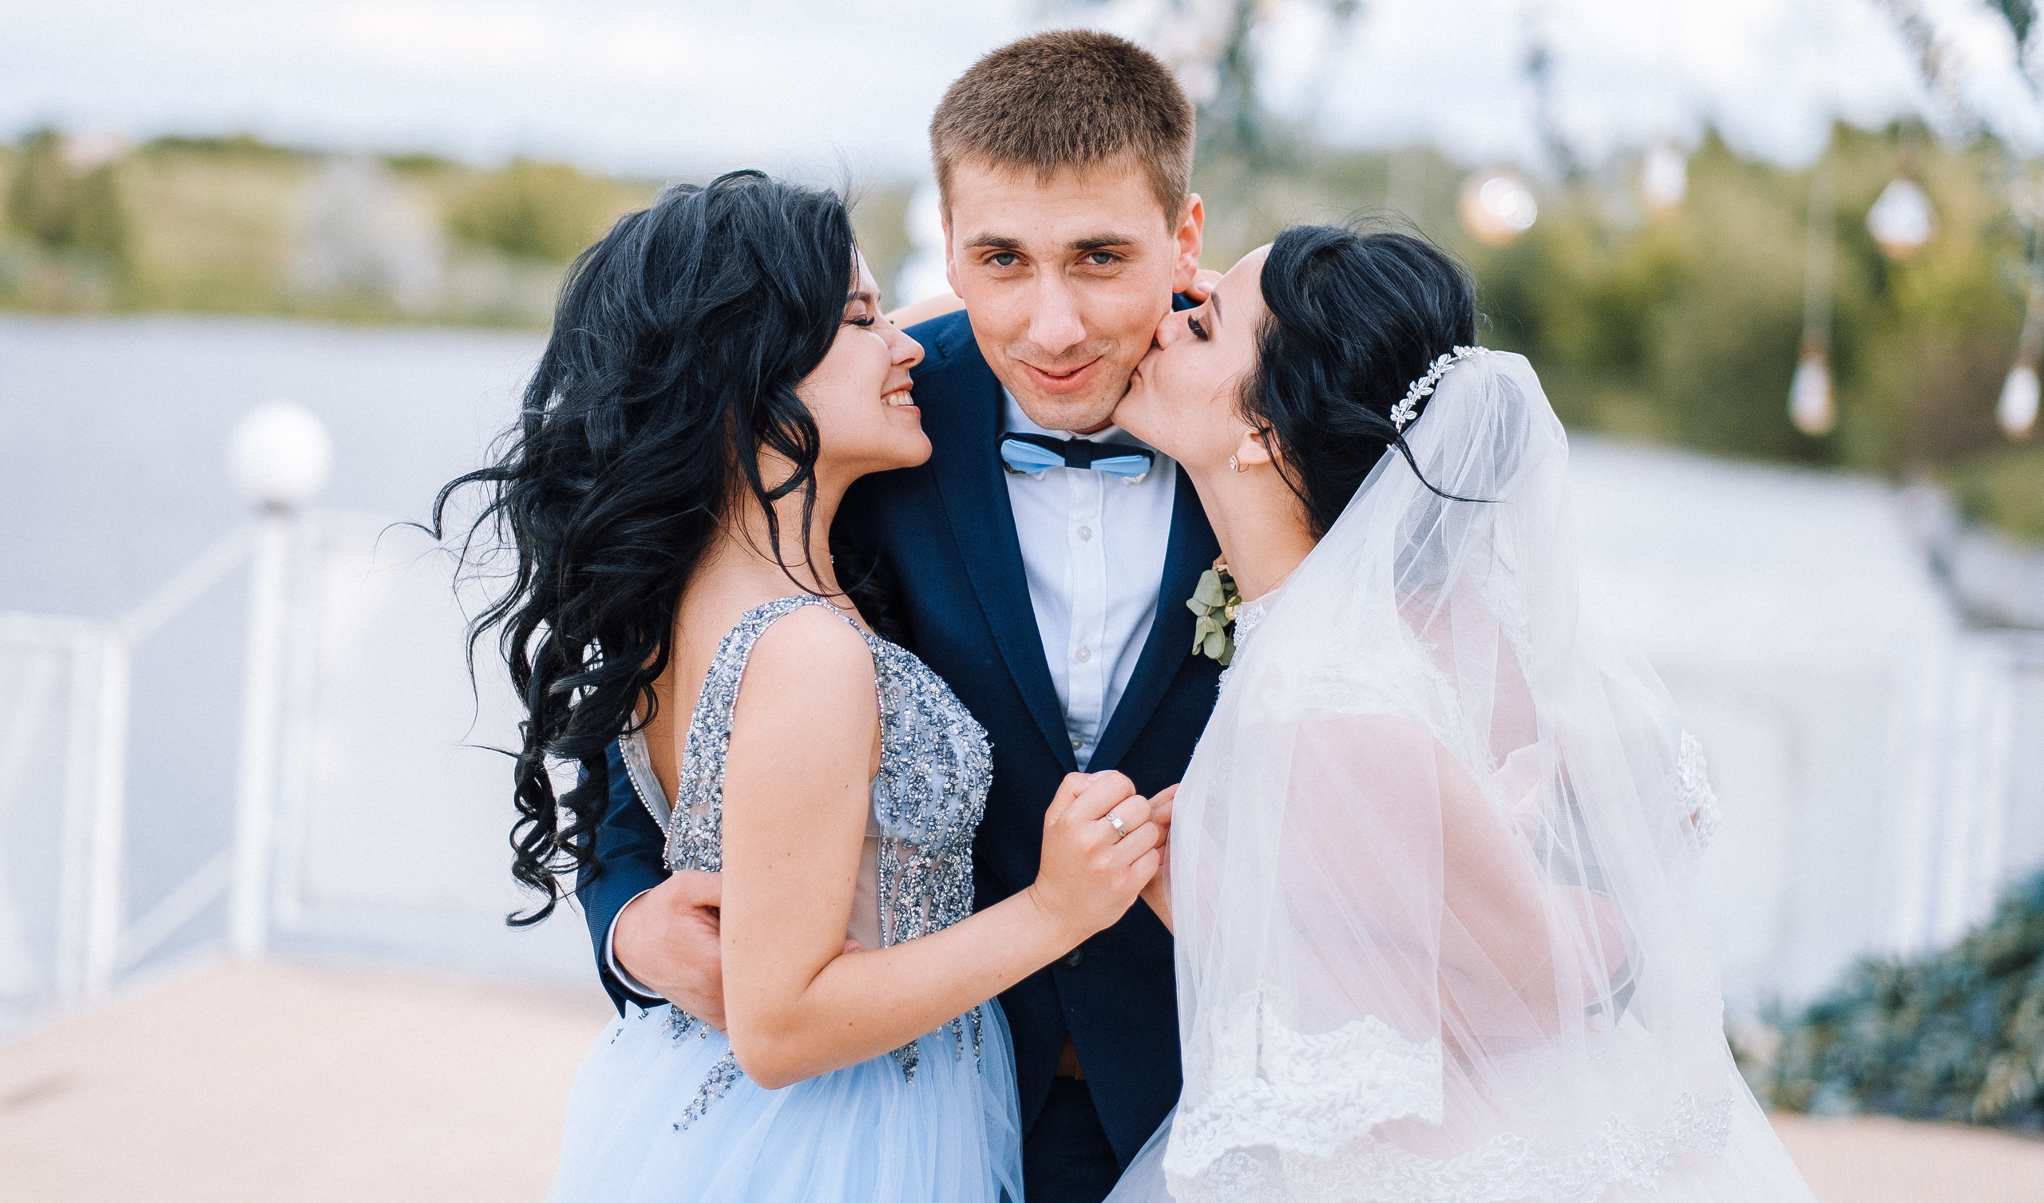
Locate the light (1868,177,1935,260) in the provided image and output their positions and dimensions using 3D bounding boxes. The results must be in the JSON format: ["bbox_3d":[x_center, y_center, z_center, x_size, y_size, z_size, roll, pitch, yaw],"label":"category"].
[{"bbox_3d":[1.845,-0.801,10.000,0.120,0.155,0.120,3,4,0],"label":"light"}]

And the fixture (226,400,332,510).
[{"bbox_3d":[-1.708,-0.336,11.000,0.228,0.240,0.228,3,4,0],"label":"fixture"}]

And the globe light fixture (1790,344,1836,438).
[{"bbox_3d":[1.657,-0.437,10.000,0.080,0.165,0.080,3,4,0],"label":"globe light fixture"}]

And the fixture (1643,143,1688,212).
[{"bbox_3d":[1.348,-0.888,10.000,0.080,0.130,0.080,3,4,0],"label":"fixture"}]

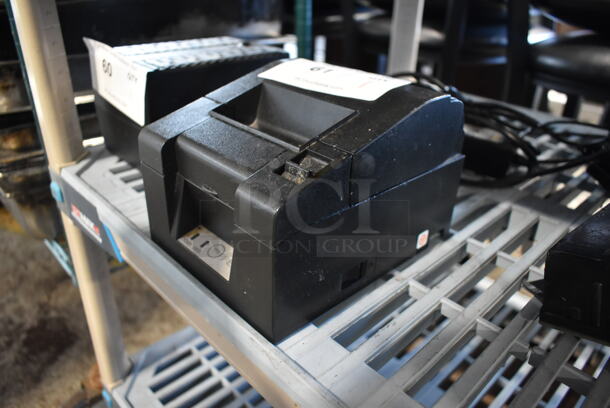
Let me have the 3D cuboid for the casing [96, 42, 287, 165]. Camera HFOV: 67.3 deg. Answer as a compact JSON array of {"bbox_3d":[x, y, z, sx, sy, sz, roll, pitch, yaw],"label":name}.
[{"bbox_3d":[-0.119,-0.110,0.497,0.167,0.108,0.121,-23,38,-40],"label":"casing"}]

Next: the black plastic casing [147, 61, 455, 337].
[{"bbox_3d":[0.005,-0.031,0.342,0.198,0.125,0.146,-22,36,-39],"label":"black plastic casing"}]

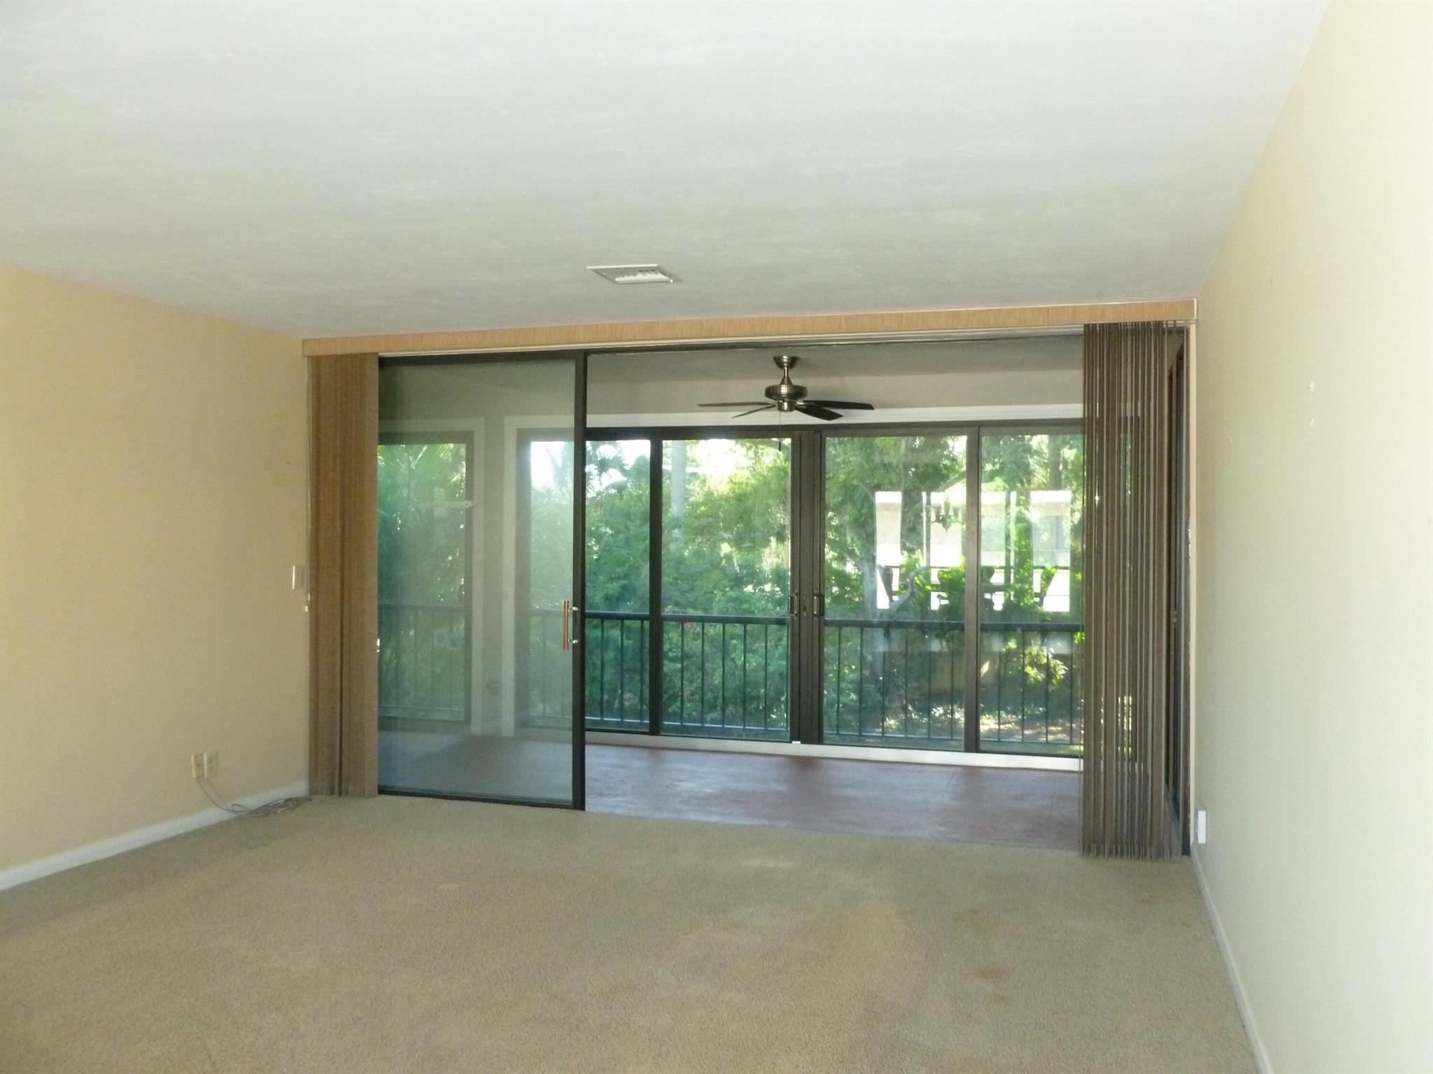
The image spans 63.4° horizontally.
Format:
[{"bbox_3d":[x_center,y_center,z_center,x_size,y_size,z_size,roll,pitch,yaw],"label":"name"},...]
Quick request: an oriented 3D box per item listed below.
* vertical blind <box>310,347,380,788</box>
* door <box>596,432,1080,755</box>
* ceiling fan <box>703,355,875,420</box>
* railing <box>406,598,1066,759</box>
[{"bbox_3d":[-1.988,0.206,6.180,0.380,2.360,0.100,0,0,18],"label":"vertical blind"},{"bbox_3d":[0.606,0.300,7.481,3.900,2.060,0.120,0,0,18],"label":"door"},{"bbox_3d":[0.414,-0.865,6.624,1.060,0.330,1.060,0,0,18],"label":"ceiling fan"},{"bbox_3d":[-0.049,0.948,7.916,5.250,0.840,0.070,0,0,18],"label":"railing"}]

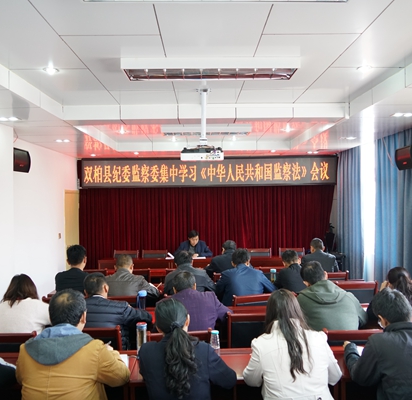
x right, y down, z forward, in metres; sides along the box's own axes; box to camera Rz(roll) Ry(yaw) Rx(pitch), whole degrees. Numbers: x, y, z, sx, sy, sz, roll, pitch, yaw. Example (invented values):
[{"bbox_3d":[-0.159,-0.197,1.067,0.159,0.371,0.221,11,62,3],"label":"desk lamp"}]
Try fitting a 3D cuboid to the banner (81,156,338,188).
[{"bbox_3d":[0.060,-0.537,7.750,4.960,0.570,0.140,0,1,-2],"label":"banner"}]

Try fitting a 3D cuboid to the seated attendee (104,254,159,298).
[{"bbox_3d":[-0.854,1.179,4.350,0.570,1.170,0.740,-1,0,2],"label":"seated attendee"}]

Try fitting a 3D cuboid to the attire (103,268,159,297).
[{"bbox_3d":[-0.730,0.981,3.950,0.580,0.630,0.450,0,1,5],"label":"attire"}]

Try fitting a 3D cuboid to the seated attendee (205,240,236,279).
[{"bbox_3d":[0.210,1.119,5.120,0.520,1.220,0.680,0,1,-14],"label":"seated attendee"}]

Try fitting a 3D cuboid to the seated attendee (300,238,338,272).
[{"bbox_3d":[1.420,1.109,5.100,0.520,1.240,0.700,0,1,-3],"label":"seated attendee"}]

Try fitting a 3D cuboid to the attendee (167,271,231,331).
[{"bbox_3d":[-0.095,1.178,3.300,0.570,1.180,0.740,-1,0,0],"label":"attendee"}]

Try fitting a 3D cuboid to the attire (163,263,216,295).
[{"bbox_3d":[-0.187,0.994,4.280,0.550,0.640,0.460,-1,0,0],"label":"attire"}]

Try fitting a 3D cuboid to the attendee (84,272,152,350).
[{"bbox_3d":[-0.700,1.139,3.050,0.580,1.220,0.700,0,1,9],"label":"attendee"}]

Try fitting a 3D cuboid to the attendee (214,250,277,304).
[{"bbox_3d":[0.430,1.159,4.350,0.580,1.210,0.740,-1,0,2],"label":"attendee"}]

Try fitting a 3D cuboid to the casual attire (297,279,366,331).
[{"bbox_3d":[0.920,0.920,3.000,0.540,0.680,0.450,0,1,-3],"label":"casual attire"}]

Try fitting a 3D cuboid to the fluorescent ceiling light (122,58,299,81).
[{"bbox_3d":[0.037,-0.916,2.830,1.200,0.080,0.310,0,1,0],"label":"fluorescent ceiling light"}]

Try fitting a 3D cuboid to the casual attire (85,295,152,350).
[{"bbox_3d":[-0.763,1.033,3.230,0.580,0.590,0.480,-1,0,3],"label":"casual attire"}]

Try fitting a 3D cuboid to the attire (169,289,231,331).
[{"bbox_3d":[-0.093,1.013,3.220,0.560,0.610,0.460,-1,0,0],"label":"attire"}]

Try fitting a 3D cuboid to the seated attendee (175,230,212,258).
[{"bbox_3d":[-0.219,1.149,7.000,0.590,1.210,0.720,-1,0,0],"label":"seated attendee"}]

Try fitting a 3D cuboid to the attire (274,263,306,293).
[{"bbox_3d":[0.967,1.004,4.420,0.510,0.620,0.460,-1,0,0],"label":"attire"}]

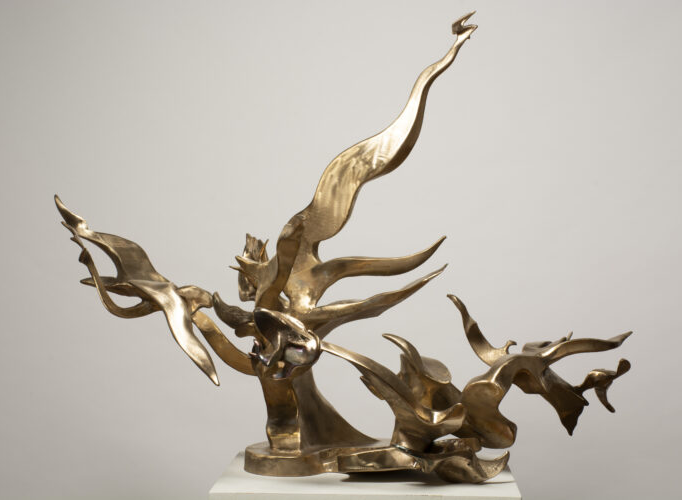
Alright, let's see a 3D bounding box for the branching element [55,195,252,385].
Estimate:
[{"bbox_3d":[-0.369,0.078,3.200,0.390,0.370,0.220,0,1,0],"label":"branching element"}]

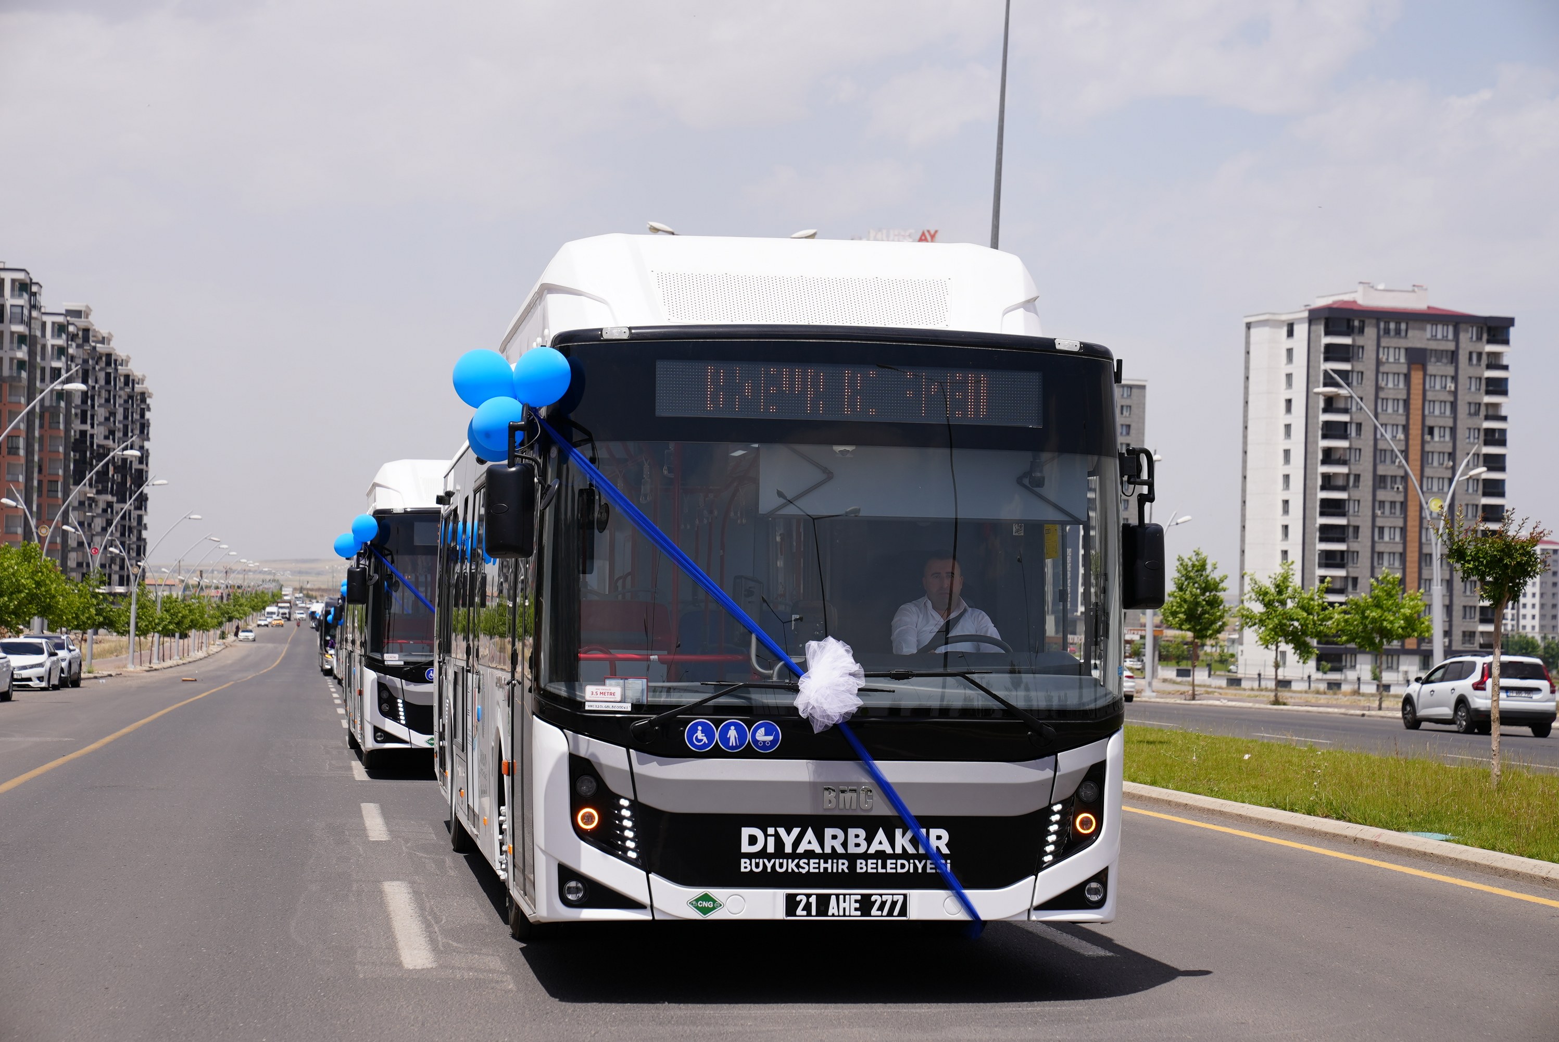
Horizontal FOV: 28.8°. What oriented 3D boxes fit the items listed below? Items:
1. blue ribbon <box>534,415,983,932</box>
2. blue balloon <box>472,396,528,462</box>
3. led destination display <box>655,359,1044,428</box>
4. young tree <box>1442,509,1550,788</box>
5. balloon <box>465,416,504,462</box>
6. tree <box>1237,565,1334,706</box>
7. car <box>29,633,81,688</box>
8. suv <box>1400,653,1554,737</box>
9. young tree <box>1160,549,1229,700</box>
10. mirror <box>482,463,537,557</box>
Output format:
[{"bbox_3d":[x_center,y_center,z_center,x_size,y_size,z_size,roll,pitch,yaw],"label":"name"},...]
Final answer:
[{"bbox_3d":[-0.087,0.642,12.860,1.880,2.190,0.380,2,-2,-9],"label":"blue ribbon"},{"bbox_3d":[-1.162,-0.386,12.550,0.240,0.265,0.240,2,-2,-9],"label":"blue balloon"},{"bbox_3d":[0.294,-0.545,12.970,1.675,0.243,0.070,1,-2,-9],"label":"led destination display"},{"bbox_3d":[6.806,1.220,28.800,1.020,2.680,1.000,2,-2,-9],"label":"young tree"},{"bbox_3d":[-1.217,-0.373,13.050,0.250,0.255,0.250,2,-2,-9],"label":"balloon"},{"bbox_3d":[14.350,3.160,86.000,2.650,4.100,2.600,1,-2,9],"label":"tree"},{"bbox_3d":[-22.720,4.350,94.000,1.840,1.640,4.400,2,-2,-8],"label":"car"},{"bbox_3d":[14.150,3.470,61.400,1.840,1.650,4.540,2,-2,-9],"label":"suv"},{"bbox_3d":[12.050,3.004,88.000,2.000,4.400,1.950,2,-2,-9],"label":"young tree"},{"bbox_3d":[-1.096,-0.042,12.350,0.200,0.390,0.125,1,-2,5],"label":"mirror"}]

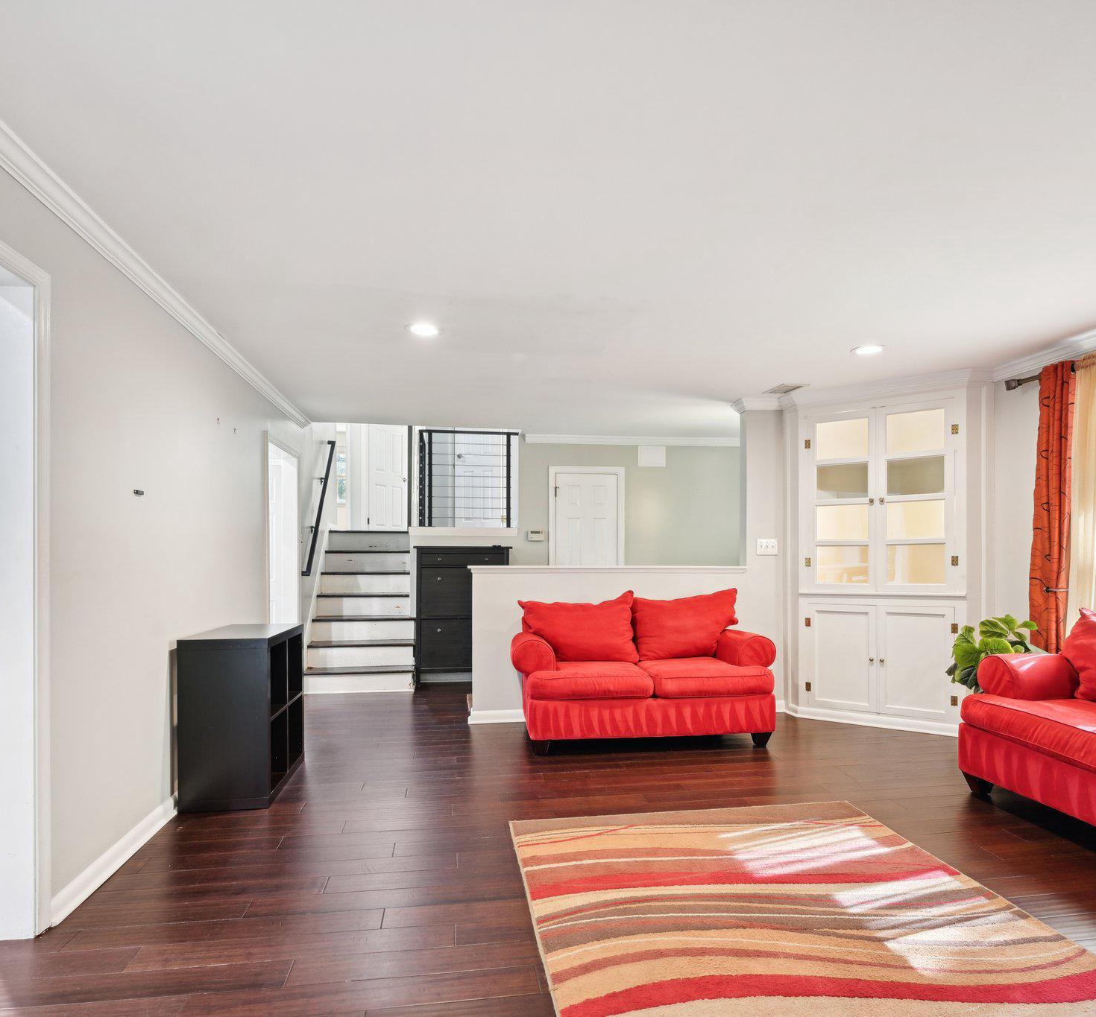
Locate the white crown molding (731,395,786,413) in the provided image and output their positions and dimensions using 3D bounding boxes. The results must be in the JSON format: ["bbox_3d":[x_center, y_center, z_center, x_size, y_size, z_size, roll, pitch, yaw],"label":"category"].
[{"bbox_3d":[1.610,-0.786,5.190,0.430,0.100,0.110,0,-3,-8],"label":"white crown molding"}]

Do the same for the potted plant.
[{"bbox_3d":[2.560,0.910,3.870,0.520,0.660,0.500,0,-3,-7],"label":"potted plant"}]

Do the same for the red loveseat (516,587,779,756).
[{"bbox_3d":[0.580,1.029,4.520,1.660,0.940,0.880,0,-3,-8],"label":"red loveseat"}]

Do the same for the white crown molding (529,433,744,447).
[{"bbox_3d":[0.849,-0.652,6.464,2.180,0.080,0.070,0,-3,-8],"label":"white crown molding"}]

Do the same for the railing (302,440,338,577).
[{"bbox_3d":[-2.140,-0.049,6.420,0.090,1.380,1.430,0,-3,-8],"label":"railing"}]

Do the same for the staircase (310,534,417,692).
[{"bbox_3d":[-1.780,0.939,6.700,0.950,1.470,1.580,0,-3,-9],"label":"staircase"}]

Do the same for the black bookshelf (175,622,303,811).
[{"bbox_3d":[-1.545,1.018,3.480,0.390,0.780,0.780,0,-3,-8],"label":"black bookshelf"}]

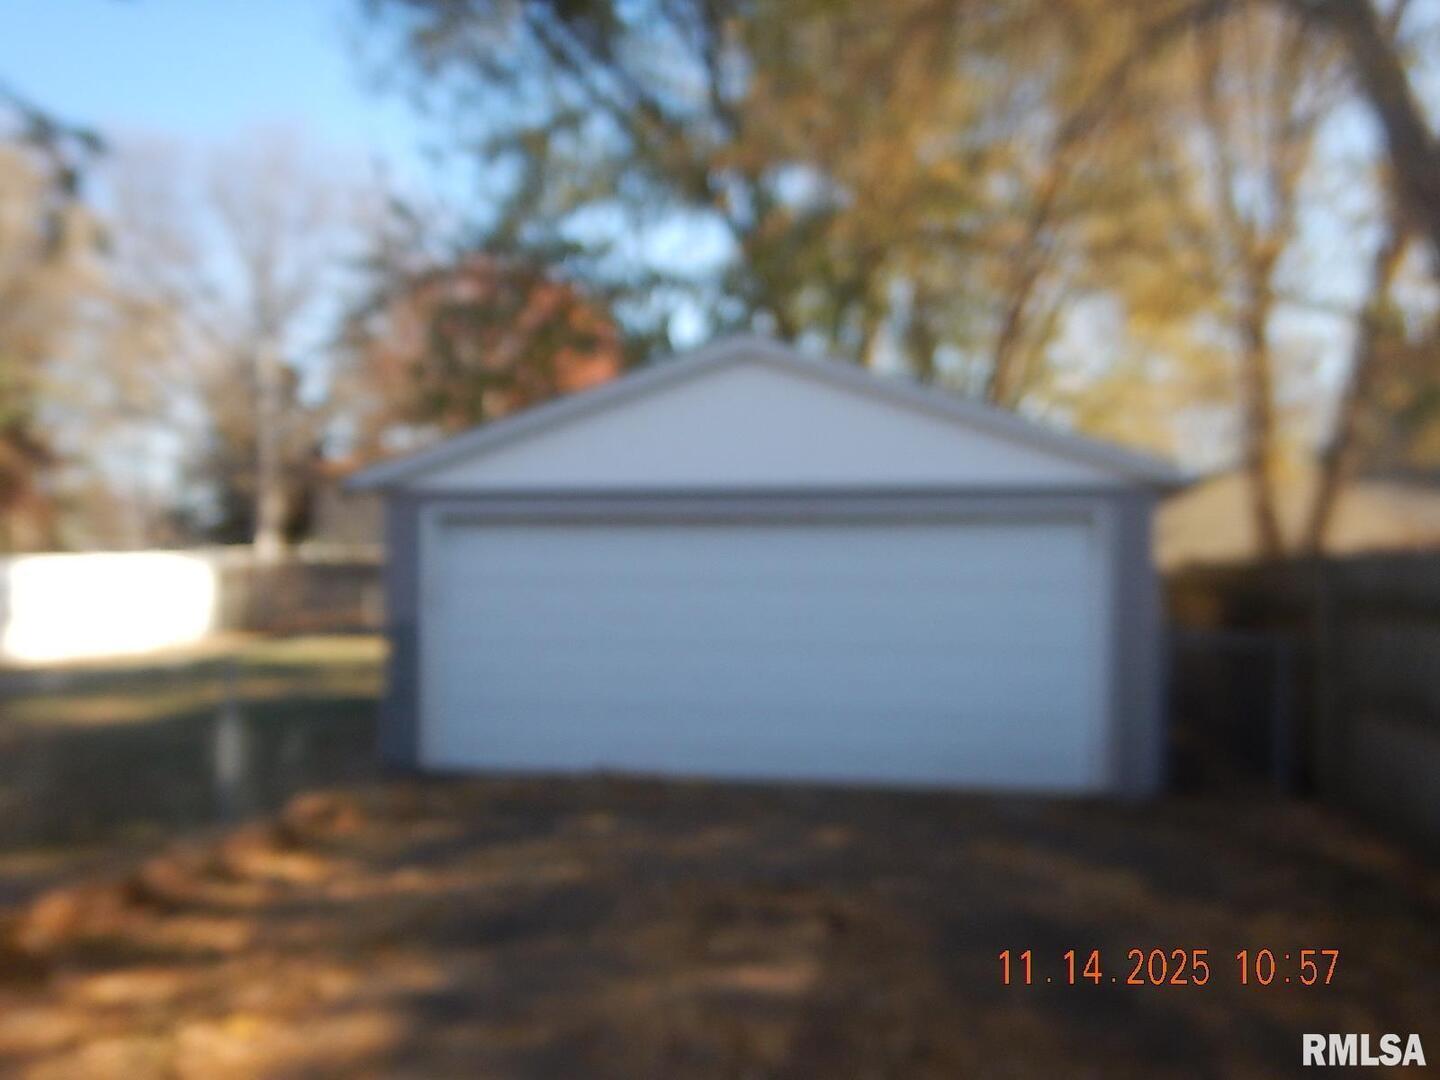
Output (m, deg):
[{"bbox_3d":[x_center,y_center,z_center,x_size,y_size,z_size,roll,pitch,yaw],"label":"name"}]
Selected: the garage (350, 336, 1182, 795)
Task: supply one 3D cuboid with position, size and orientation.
[{"bbox_3d":[0.722,0.288,12.650,6.428,3.447,6.800,0,-2,9],"label":"garage"}]

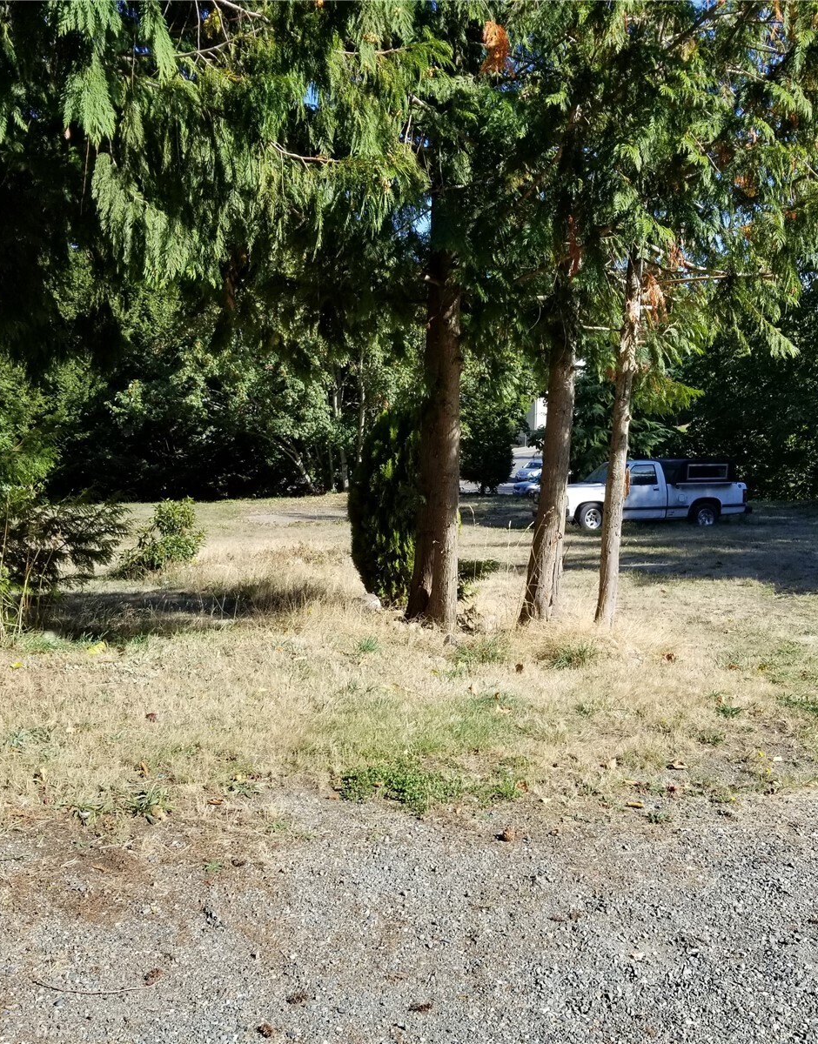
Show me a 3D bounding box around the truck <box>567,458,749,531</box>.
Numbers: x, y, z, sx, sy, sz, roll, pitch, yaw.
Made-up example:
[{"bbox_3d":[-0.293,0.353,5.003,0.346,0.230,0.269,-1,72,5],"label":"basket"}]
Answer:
[{"bbox_3d":[5.330,-0.610,24.100,4.750,1.650,1.740,-1,3,-16],"label":"truck"}]

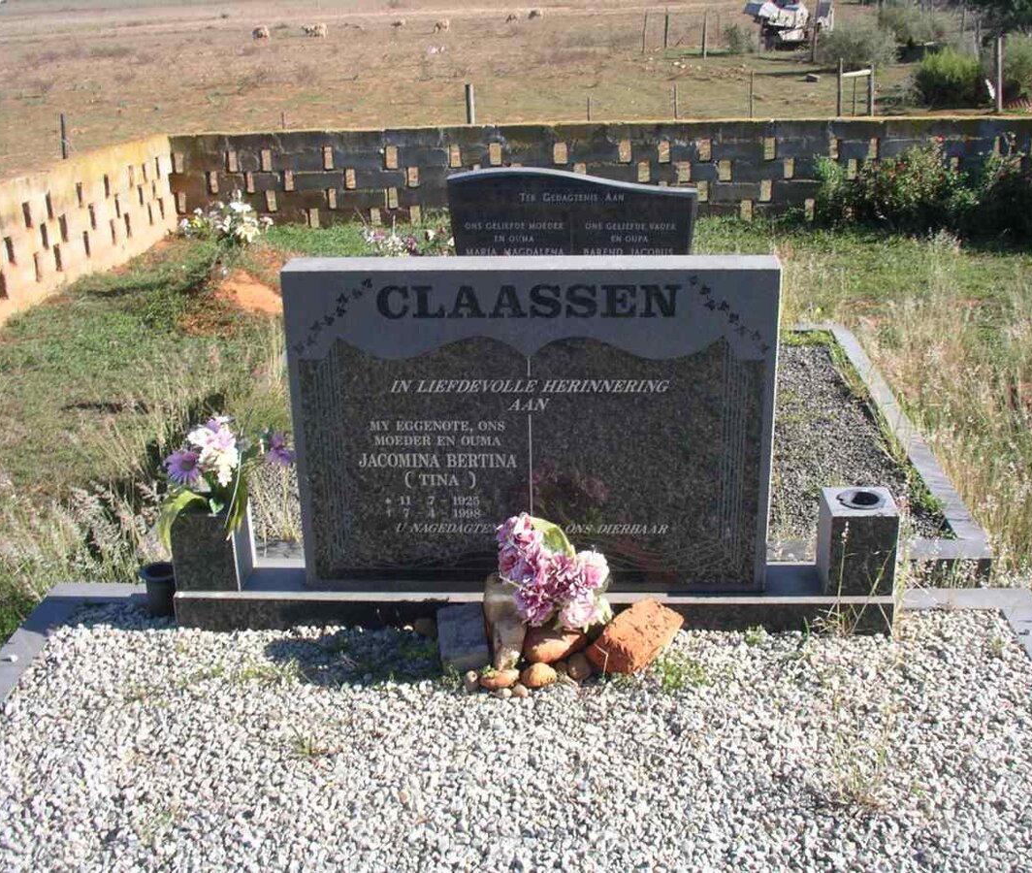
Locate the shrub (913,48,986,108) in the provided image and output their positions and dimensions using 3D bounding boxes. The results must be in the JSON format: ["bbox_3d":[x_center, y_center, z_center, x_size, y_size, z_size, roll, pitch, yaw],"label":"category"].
[{"bbox_3d":[6.435,-5.353,18.500,1.096,0.844,1.041,6,22,18],"label":"shrub"}]

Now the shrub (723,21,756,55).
[{"bbox_3d":[5.749,-10.243,32.000,0.798,0.821,0.758,2,21,9],"label":"shrub"}]

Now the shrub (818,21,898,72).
[{"bbox_3d":[7.137,-8.145,26.000,1.703,0.985,1.618,4,21,14],"label":"shrub"}]

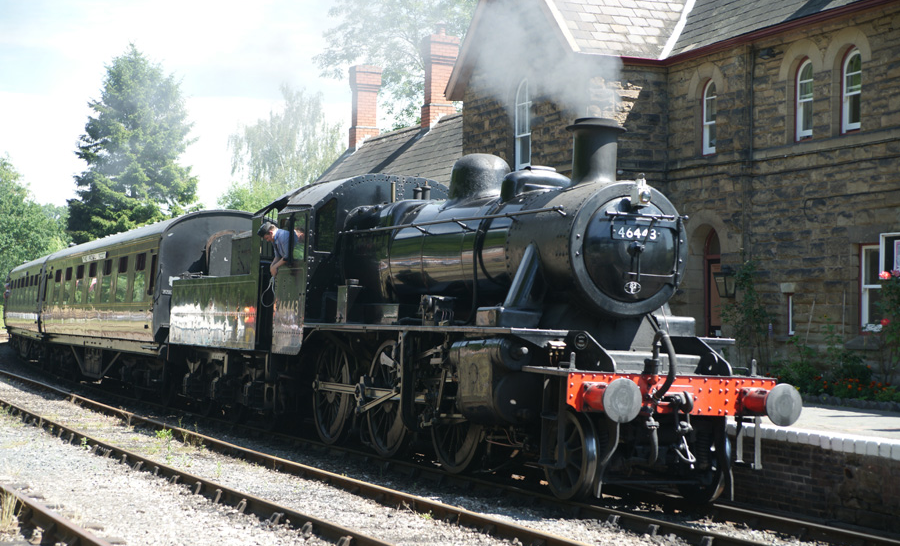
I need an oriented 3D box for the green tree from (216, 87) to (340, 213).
[{"bbox_3d":[-7.685,-1.858,68.000,6.000,13.400,6.000,2,-3,-6],"label":"green tree"}]

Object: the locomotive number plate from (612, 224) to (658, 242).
[{"bbox_3d":[1.873,-0.390,14.994,0.585,0.150,0.030,4,-3,-23],"label":"locomotive number plate"}]

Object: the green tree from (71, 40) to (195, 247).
[{"bbox_3d":[-15.241,-3.029,72.000,6.300,15.800,6.300,2,-3,-12],"label":"green tree"}]

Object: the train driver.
[{"bbox_3d":[-2.306,0.066,21.506,0.750,1.550,0.600,1,-3,10],"label":"train driver"}]

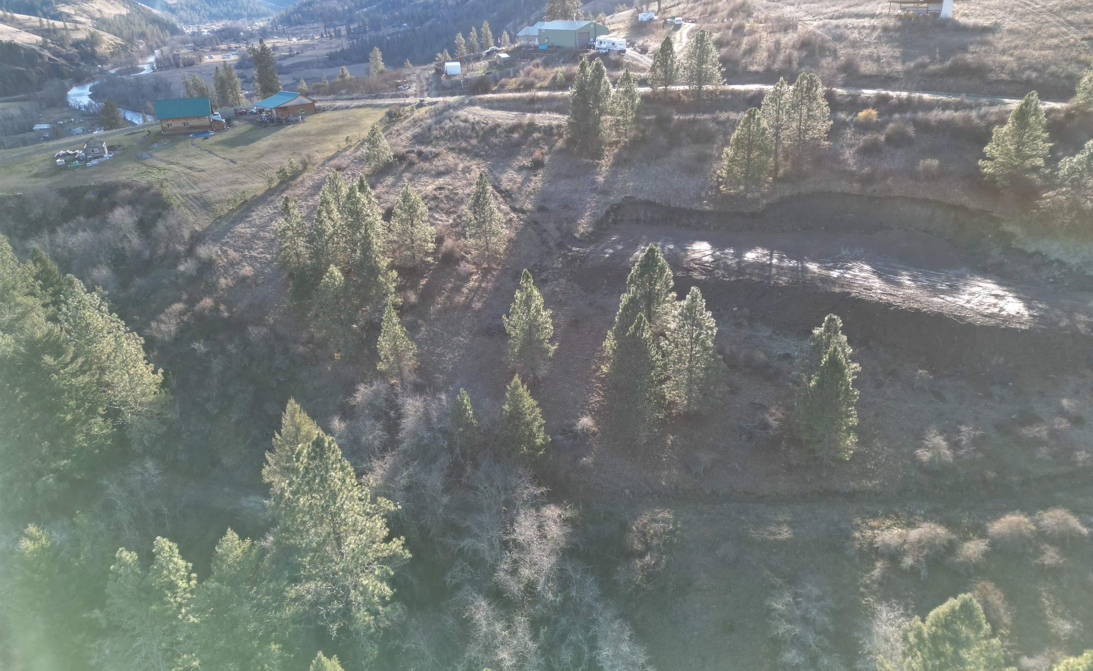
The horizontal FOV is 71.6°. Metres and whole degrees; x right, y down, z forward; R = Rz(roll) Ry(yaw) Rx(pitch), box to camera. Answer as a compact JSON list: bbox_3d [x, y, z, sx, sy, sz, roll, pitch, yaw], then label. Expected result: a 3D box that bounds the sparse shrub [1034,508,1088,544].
[{"bbox_3d":[48.880,18.090,72.000,5.190,3.120,4.150,0,24,0],"label":"sparse shrub"}]

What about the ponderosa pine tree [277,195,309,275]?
[{"bbox_3d":[-37.774,-14.755,111.949,4.640,12.131,4.640,-10,25,-17],"label":"ponderosa pine tree"}]

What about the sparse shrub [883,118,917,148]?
[{"bbox_3d":[56.770,-32.650,122.000,5.360,4.290,5.090,0,24,0],"label":"sparse shrub"}]

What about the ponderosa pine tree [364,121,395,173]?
[{"bbox_3d":[-32.747,-36.323,146.111,5.850,9.252,5.850,-7,24,-11],"label":"ponderosa pine tree"}]

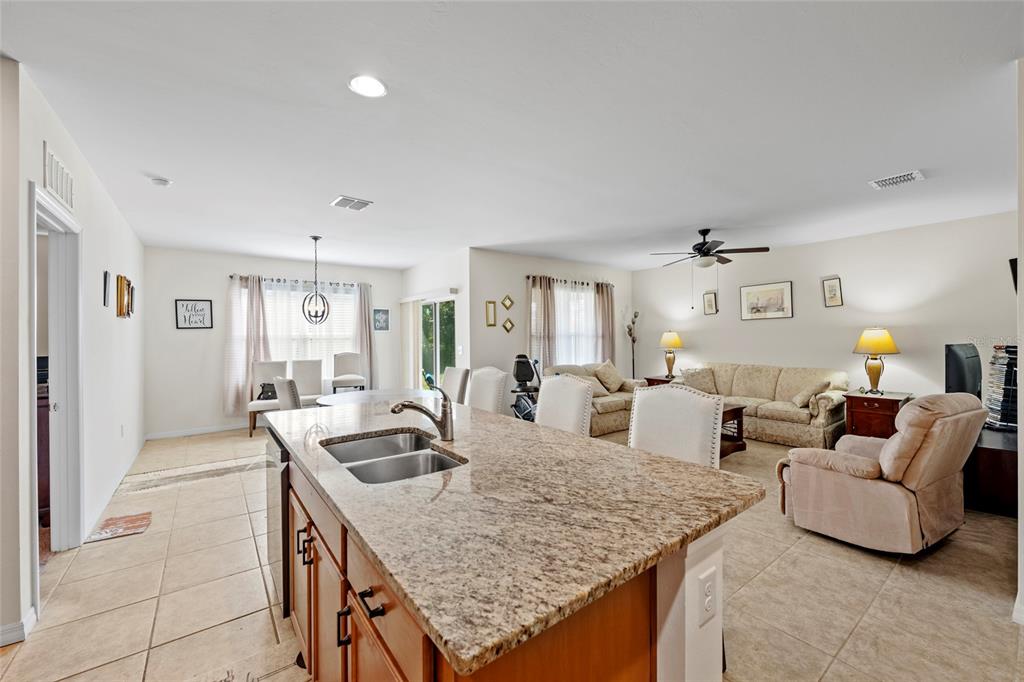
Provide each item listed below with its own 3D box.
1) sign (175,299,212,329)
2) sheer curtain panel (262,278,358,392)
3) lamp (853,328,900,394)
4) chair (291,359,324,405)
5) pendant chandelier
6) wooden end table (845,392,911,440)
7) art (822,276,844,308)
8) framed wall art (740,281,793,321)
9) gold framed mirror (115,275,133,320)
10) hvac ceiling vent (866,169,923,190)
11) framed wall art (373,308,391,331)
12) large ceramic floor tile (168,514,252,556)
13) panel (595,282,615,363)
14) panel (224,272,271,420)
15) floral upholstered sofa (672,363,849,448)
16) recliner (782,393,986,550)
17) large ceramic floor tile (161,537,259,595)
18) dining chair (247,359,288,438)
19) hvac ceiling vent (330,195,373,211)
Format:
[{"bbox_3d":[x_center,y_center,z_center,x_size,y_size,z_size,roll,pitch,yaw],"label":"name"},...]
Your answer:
[{"bbox_3d":[-4.515,-0.380,5.671,0.410,0.410,0.025,-1,1,-37],"label":"sign"},{"bbox_3d":[-3.373,0.084,6.779,1.500,2.200,0.100,0,0,-38],"label":"sheer curtain panel"},{"bbox_3d":[4.382,0.238,4.802,0.415,0.800,0.415,0,0,-38],"label":"lamp"},{"bbox_3d":[-3.254,0.849,6.351,0.460,1.030,0.620,0,0,-32],"label":"chair"},{"bbox_3d":[-2.405,-0.743,4.890,0.335,1.097,0.335,0,0,-37],"label":"pendant chandelier"},{"bbox_3d":[4.221,0.977,4.583,0.590,0.685,0.510,0,0,-37],"label":"wooden end table"},{"bbox_3d":[4.173,-0.625,5.177,0.030,0.355,0.182,0,-3,-37],"label":"art"},{"bbox_3d":[3.699,-0.574,5.807,0.030,0.515,0.680,0,0,-37],"label":"framed wall art"},{"bbox_3d":[-3.897,-0.430,4.007,0.035,0.410,0.500,0,0,-37],"label":"gold framed mirror"},{"bbox_3d":[3.083,-1.269,3.188,0.275,0.020,0.290,-1,1,-37],"label":"hvac ceiling vent"},{"bbox_3d":[-2.362,-0.383,7.247,0.275,0.385,0.030,0,0,-37],"label":"framed wall art"},{"bbox_3d":[-2.122,1.367,2.818,0.457,0.012,0.457,0,0,-38],"label":"large ceramic floor tile"},{"bbox_3d":[1.653,0.050,7.044,0.510,2.120,0.100,0,0,-37],"label":"panel"},{"bbox_3d":[-3.966,0.077,5.993,0.600,2.090,0.120,-1,1,-37],"label":"panel"},{"bbox_3d":[3.510,0.861,5.859,0.920,0.940,2.100,0,0,-38],"label":"floral upholstered sofa"},{"bbox_3d":[2.584,0.849,2.831,0.920,0.980,0.900,0,0,-32],"label":"recliner"},{"bbox_3d":[-1.846,1.371,2.457,0.455,0.010,0.457,-1,1,-37],"label":"large ceramic floor tile"},{"bbox_3d":[-3.590,0.833,5.896,0.480,1.000,0.600,-1,1,-33],"label":"dining chair"},{"bbox_3d":[-1.512,-1.279,3.751,0.300,0.025,0.320,0,0,-37],"label":"hvac ceiling vent"}]

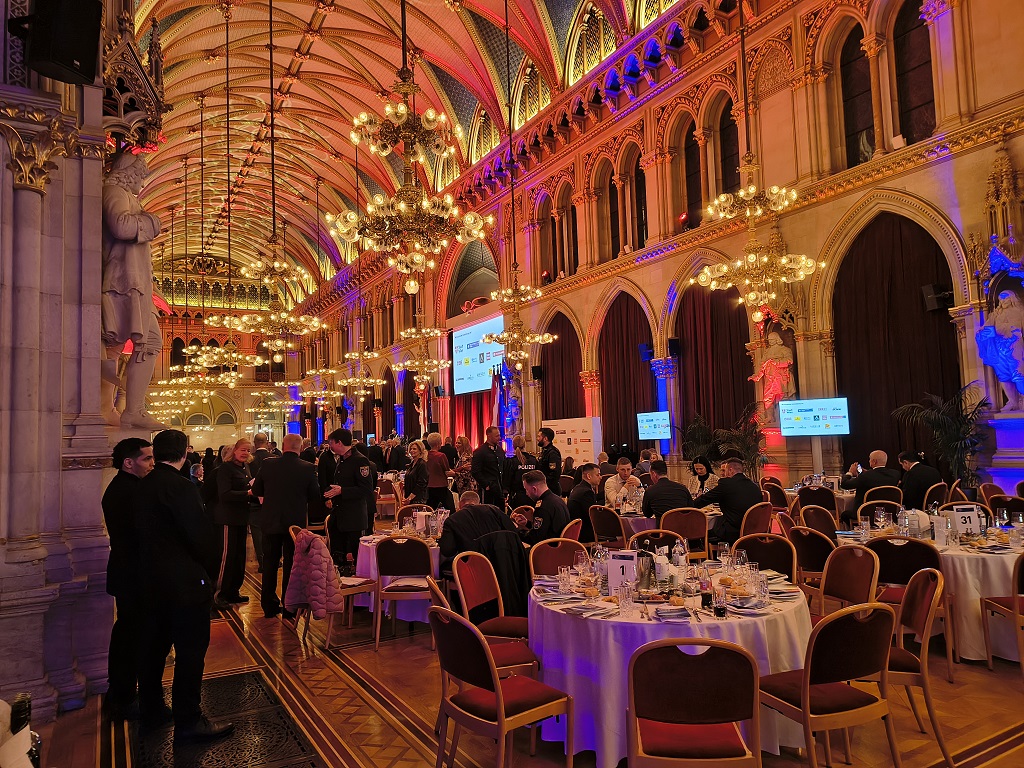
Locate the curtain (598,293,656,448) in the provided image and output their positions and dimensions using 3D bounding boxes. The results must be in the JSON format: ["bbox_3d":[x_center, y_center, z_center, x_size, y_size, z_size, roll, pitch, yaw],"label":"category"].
[{"bbox_3d":[3.965,-0.213,24.729,0.300,5.950,3.100,0,-5,-30],"label":"curtain"}]

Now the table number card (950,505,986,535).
[{"bbox_3d":[3.293,0.990,5.132,0.155,0.210,0.080,-1,-4,-5],"label":"table number card"}]

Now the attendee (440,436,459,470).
[{"bbox_3d":[-1.312,1.937,14.960,0.500,1.680,0.340,-2,-4,3],"label":"attendee"}]

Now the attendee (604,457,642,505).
[{"bbox_3d":[1.319,1.519,8.206,0.550,1.320,0.750,-1,-4,-6],"label":"attendee"}]

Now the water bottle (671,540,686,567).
[{"bbox_3d":[1.019,1.081,4.361,0.086,0.260,0.086,-2,-4,0],"label":"water bottle"}]

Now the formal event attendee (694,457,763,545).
[{"bbox_3d":[2.279,1.460,7.484,0.620,1.350,0.850,1,-6,-38],"label":"formal event attendee"}]

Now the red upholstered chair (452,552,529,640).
[{"bbox_3d":[-0.008,1.534,4.443,0.560,0.885,0.460,-4,-5,27],"label":"red upholstered chair"}]

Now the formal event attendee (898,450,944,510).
[{"bbox_3d":[4.755,1.435,8.497,0.540,1.270,0.800,2,-6,-41],"label":"formal event attendee"}]

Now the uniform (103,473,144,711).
[{"bbox_3d":[-2.356,1.270,4.396,0.360,1.480,0.500,0,-5,-25],"label":"uniform"}]

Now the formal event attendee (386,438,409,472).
[{"bbox_3d":[-3.210,2.419,20.084,0.540,1.780,0.380,0,-5,-30],"label":"formal event attendee"}]

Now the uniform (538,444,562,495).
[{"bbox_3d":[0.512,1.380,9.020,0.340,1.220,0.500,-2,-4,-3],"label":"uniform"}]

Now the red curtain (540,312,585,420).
[{"bbox_3d":[1.700,0.413,23.347,0.250,5.651,2.650,0,-5,-29],"label":"red curtain"}]

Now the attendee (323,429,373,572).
[{"bbox_3d":[-1.560,1.299,6.625,0.420,1.766,0.520,1,-5,-35],"label":"attendee"}]

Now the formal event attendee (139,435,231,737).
[{"bbox_3d":[-2.006,1.170,4.310,0.520,1.780,0.400,-5,-5,32],"label":"formal event attendee"}]

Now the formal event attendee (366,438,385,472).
[{"bbox_3d":[-3.833,2.449,20.084,0.520,1.770,0.360,-4,-5,25],"label":"formal event attendee"}]

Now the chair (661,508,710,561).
[{"bbox_3d":[1.755,1.712,7.306,0.460,0.900,0.530,-2,-4,2],"label":"chair"}]

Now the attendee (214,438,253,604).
[{"bbox_3d":[-2.916,1.428,7.418,0.380,1.713,0.480,-2,-4,6],"label":"attendee"}]

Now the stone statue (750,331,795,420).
[{"bbox_3d":[6.655,-0.169,18.142,0.720,2.320,1.100,1,-5,-30],"label":"stone statue"}]

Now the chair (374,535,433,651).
[{"bbox_3d":[-0.845,1.690,5.941,0.470,0.900,0.560,-3,-4,9],"label":"chair"}]

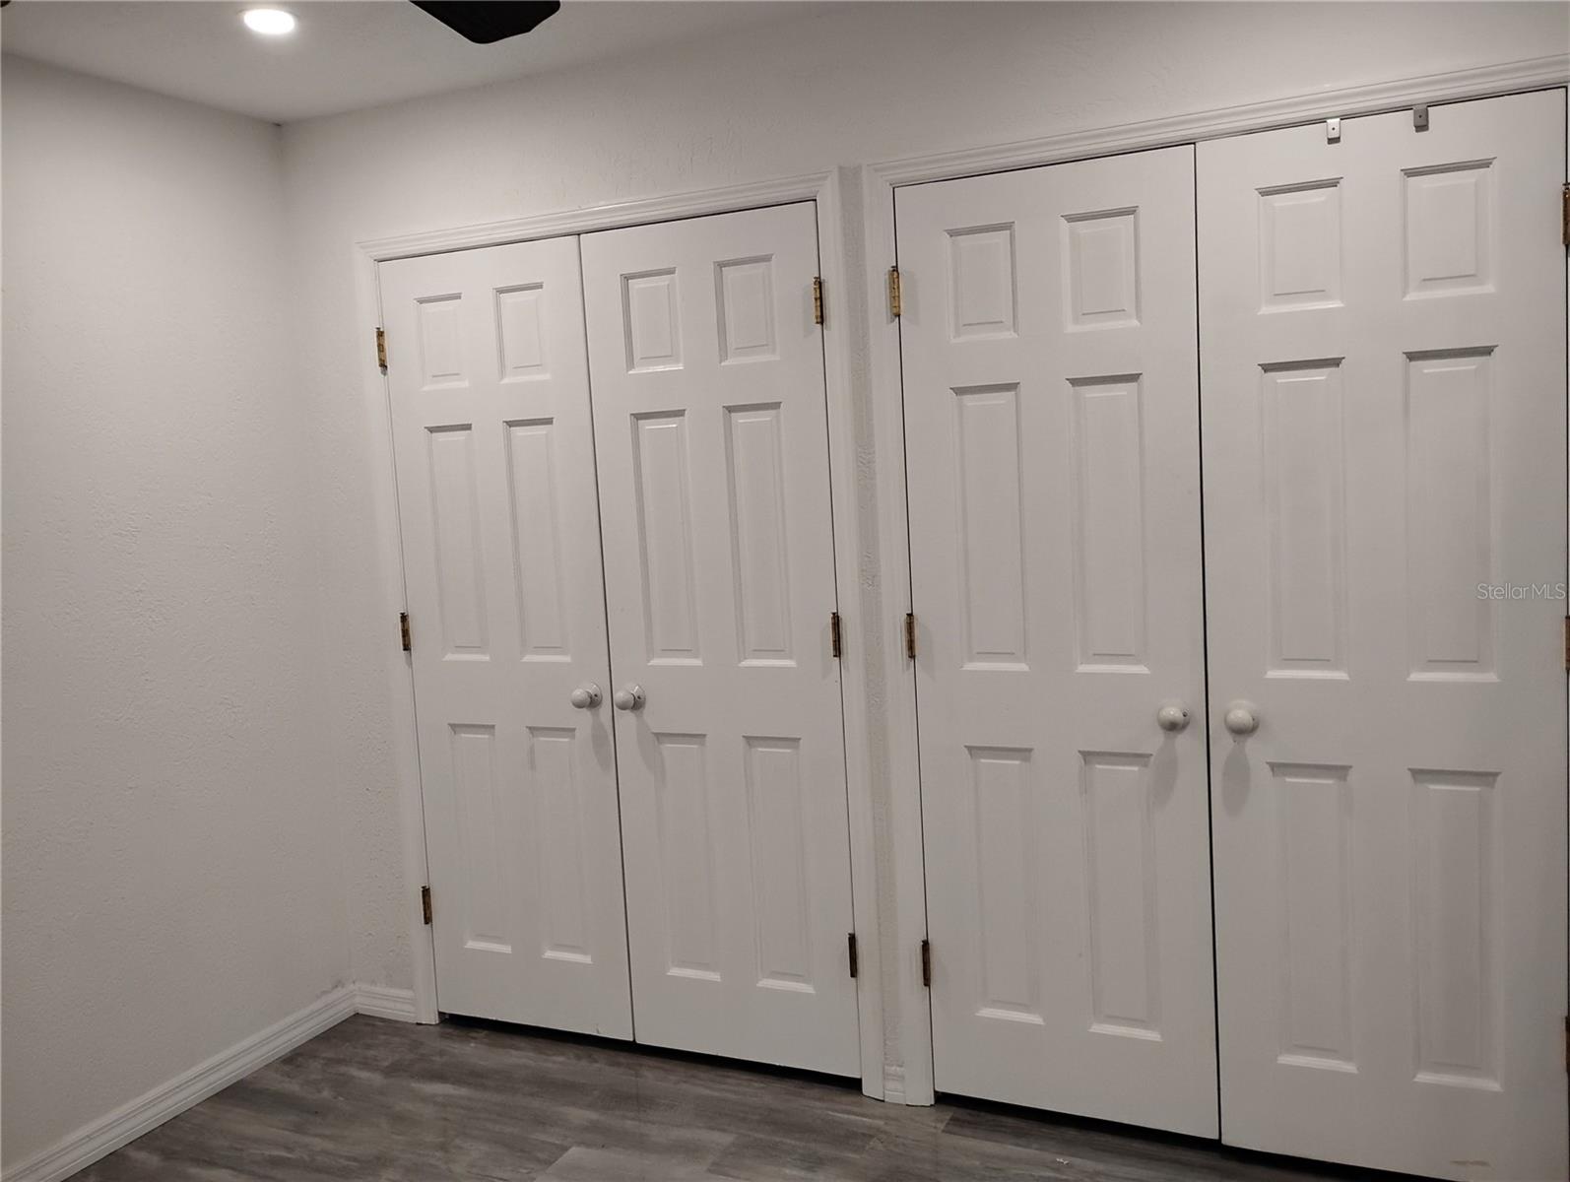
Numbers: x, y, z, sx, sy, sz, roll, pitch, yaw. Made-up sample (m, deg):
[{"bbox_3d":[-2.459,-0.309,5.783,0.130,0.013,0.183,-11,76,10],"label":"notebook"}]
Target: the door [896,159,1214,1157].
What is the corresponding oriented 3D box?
[{"bbox_3d":[0.571,0.137,2.673,0.607,1.995,0.041,-1,6,25],"label":"door"}]

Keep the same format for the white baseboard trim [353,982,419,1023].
[{"bbox_3d":[-1.105,1.137,3.527,0.214,0.095,0.016,-1,6,25],"label":"white baseboard trim"}]

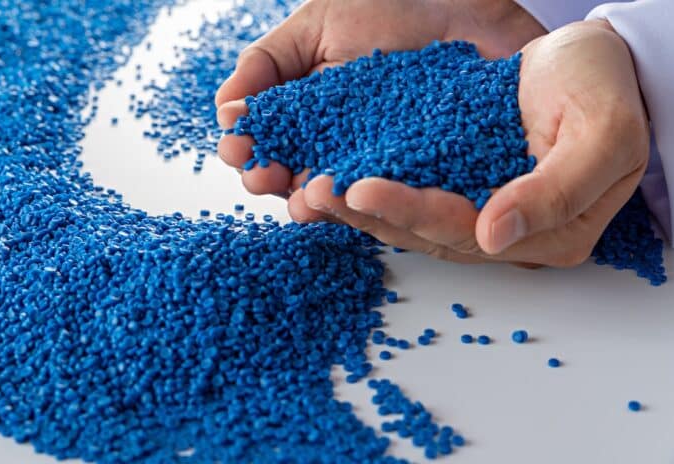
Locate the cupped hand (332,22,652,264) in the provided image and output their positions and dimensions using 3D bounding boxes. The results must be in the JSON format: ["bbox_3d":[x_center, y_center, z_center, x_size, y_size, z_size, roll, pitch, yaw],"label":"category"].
[{"bbox_3d":[0.065,-0.034,0.532,0.150,0.080,0.095,-14,25,-31],"label":"cupped hand"}]

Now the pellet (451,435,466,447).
[{"bbox_3d":[0.040,0.068,0.443,0.004,0.003,0.004,0,21,0],"label":"pellet"}]

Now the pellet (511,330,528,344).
[{"bbox_3d":[0.069,0.040,0.514,0.006,0.005,0.005,0,21,0],"label":"pellet"}]

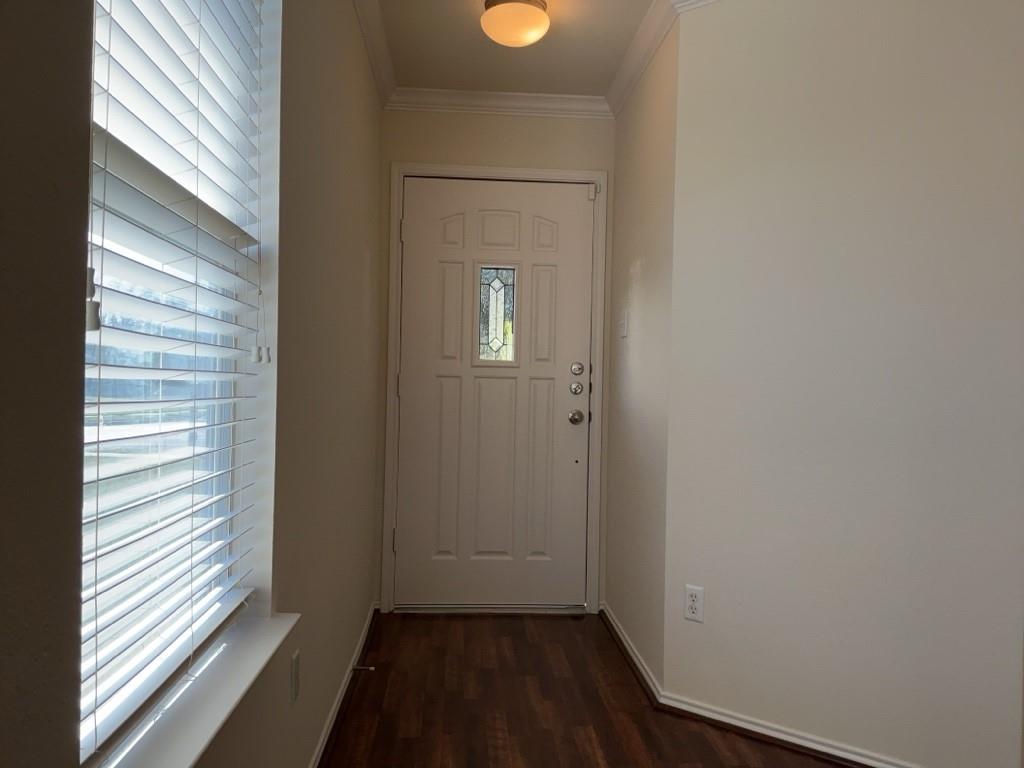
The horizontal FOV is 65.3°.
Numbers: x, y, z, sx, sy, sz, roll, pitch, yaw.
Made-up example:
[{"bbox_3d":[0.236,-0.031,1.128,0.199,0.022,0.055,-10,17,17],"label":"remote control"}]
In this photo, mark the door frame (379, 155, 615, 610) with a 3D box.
[{"bbox_3d":[-0.081,0.029,3.845,1.032,2.119,0.110,1,0,-4],"label":"door frame"}]

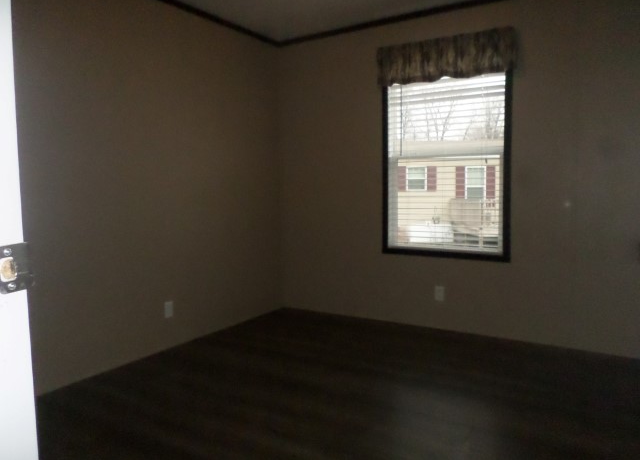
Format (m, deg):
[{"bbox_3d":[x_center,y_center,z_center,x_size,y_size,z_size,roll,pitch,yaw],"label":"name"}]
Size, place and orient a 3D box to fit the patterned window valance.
[{"bbox_3d":[0.898,-1.247,3.383,0.991,0.279,0.099,2,6,32],"label":"patterned window valance"}]

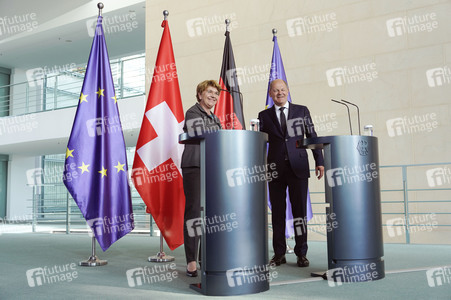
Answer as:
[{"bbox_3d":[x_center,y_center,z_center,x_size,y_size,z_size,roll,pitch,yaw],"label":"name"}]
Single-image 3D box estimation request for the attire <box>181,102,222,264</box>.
[{"bbox_3d":[-0.183,0.271,3.993,0.460,1.347,0.350,3,-7,-38],"label":"attire"}]

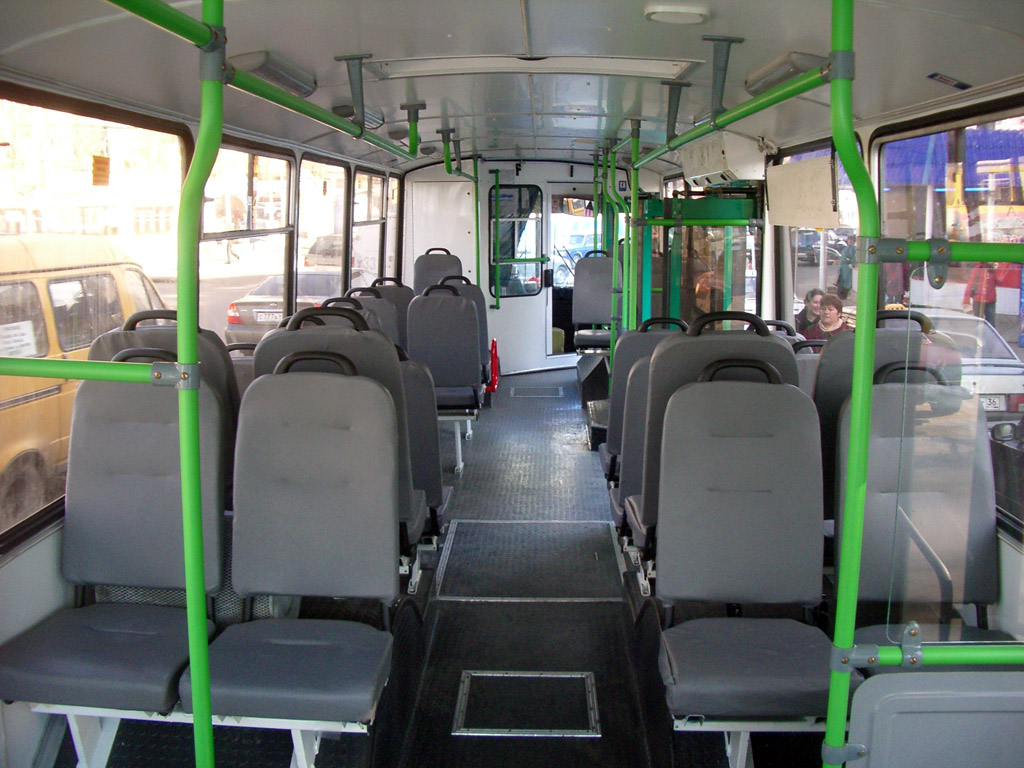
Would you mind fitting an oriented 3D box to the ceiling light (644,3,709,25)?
[{"bbox_3d":[0.348,-0.779,2.186,0.142,0.035,0.142,0,10,1],"label":"ceiling light"}]

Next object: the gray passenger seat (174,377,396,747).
[{"bbox_3d":[-0.505,0.338,2.517,0.457,0.761,0.700,0,10,1],"label":"gray passenger seat"}]

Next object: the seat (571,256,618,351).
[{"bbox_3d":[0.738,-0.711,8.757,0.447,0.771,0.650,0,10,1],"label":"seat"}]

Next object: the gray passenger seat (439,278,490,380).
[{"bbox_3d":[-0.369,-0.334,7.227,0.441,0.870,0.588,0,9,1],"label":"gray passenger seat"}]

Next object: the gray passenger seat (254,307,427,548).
[{"bbox_3d":[-0.472,0.123,2.922,0.420,0.730,0.570,1,10,1],"label":"gray passenger seat"}]

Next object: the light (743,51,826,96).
[{"bbox_3d":[0.768,-0.852,2.898,0.122,0.056,0.599,8,10,0],"label":"light"}]

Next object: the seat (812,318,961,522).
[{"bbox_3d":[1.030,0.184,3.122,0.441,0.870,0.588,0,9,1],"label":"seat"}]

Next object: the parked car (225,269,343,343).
[{"bbox_3d":[-3.086,-1.294,17.377,1.800,1.470,4.800,2,10,8],"label":"parked car"}]

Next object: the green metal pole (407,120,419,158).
[{"bbox_3d":[-0.403,-0.989,4.197,0.041,0.157,0.046,0,10,1],"label":"green metal pole"}]

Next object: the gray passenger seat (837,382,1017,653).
[{"bbox_3d":[0.980,0.328,2.387,0.420,0.730,0.540,1,10,1],"label":"gray passenger seat"}]

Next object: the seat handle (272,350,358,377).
[{"bbox_3d":[-0.484,-0.050,2.538,0.205,0.068,0.040,1,10,1],"label":"seat handle"}]

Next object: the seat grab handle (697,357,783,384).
[{"bbox_3d":[0.576,-0.033,2.613,0.216,0.067,0.040,0,9,1],"label":"seat grab handle"}]

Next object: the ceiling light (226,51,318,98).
[{"bbox_3d":[-0.697,-0.891,2.989,0.140,0.075,0.580,1,10,1],"label":"ceiling light"}]

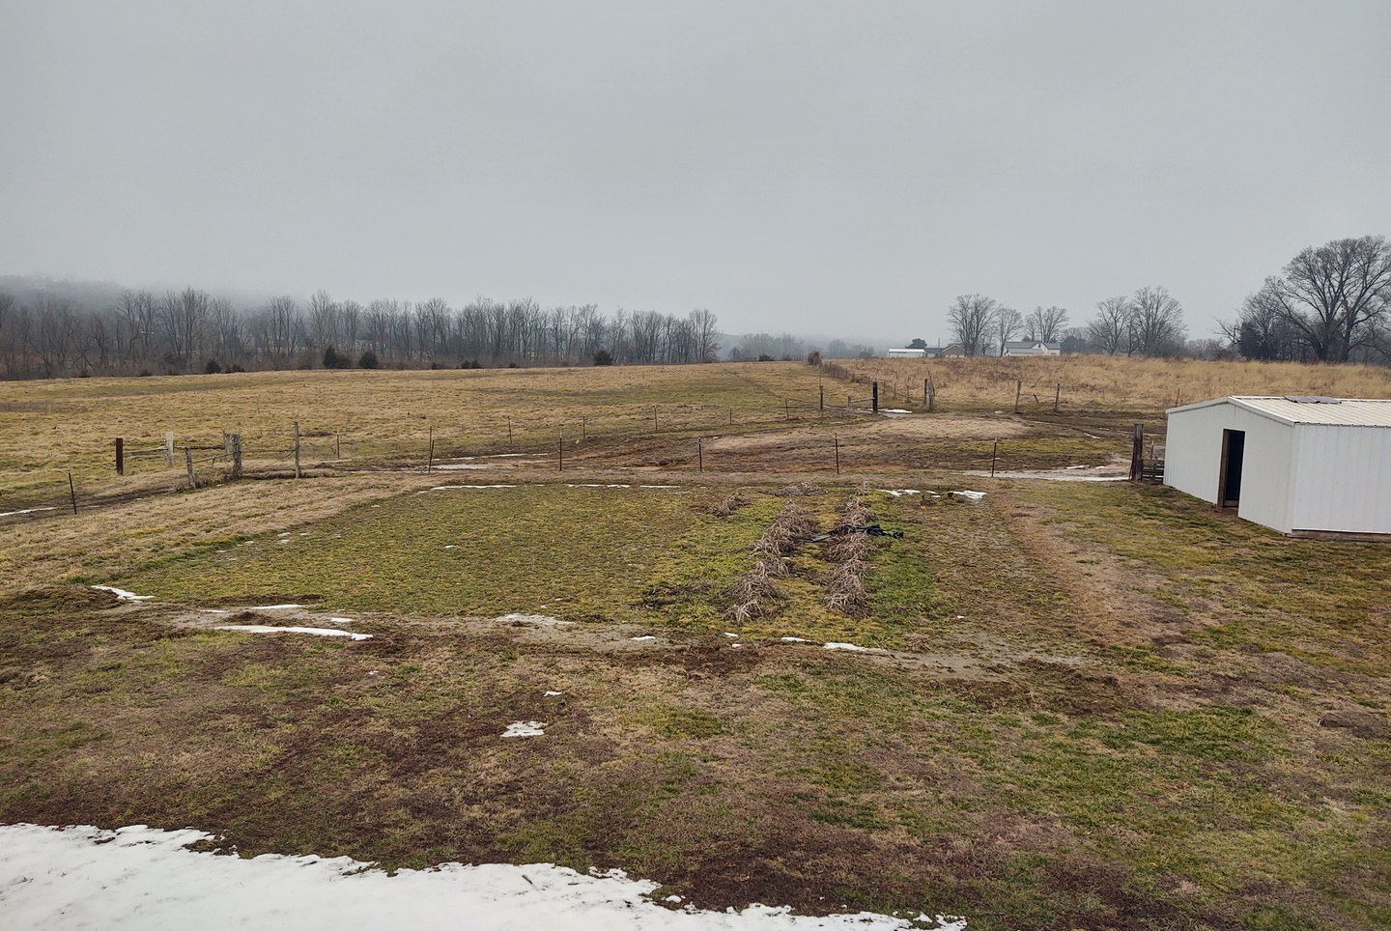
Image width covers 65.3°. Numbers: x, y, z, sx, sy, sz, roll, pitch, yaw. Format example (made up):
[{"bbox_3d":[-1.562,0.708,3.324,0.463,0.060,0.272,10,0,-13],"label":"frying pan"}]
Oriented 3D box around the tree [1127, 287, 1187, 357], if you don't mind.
[{"bbox_3d":[123.160,-38.340,290.000,15.980,19.460,14.380,0,6,0],"label":"tree"}]

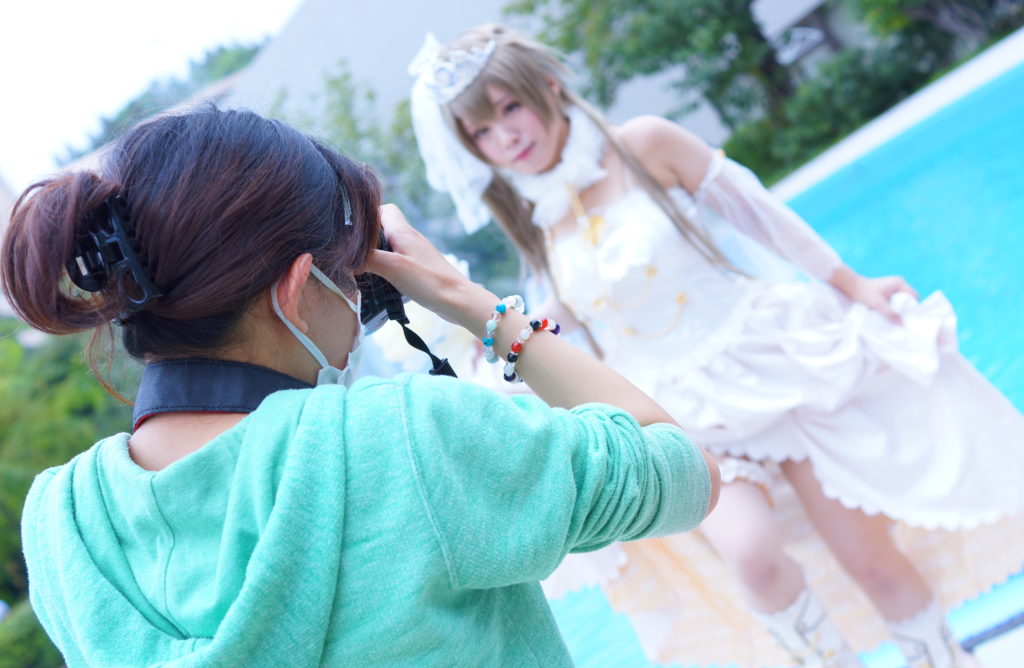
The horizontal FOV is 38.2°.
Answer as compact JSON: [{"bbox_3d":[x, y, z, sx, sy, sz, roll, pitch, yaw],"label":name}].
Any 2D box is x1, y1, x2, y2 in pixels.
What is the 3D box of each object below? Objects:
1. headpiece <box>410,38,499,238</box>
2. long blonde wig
[{"bbox_3d":[-0.084,-0.326,2.360,0.175,0.285,0.160,-34,12,20],"label":"headpiece"},{"bbox_3d":[0.102,-0.254,2.450,0.250,0.560,0.250,-34,12,20],"label":"long blonde wig"}]

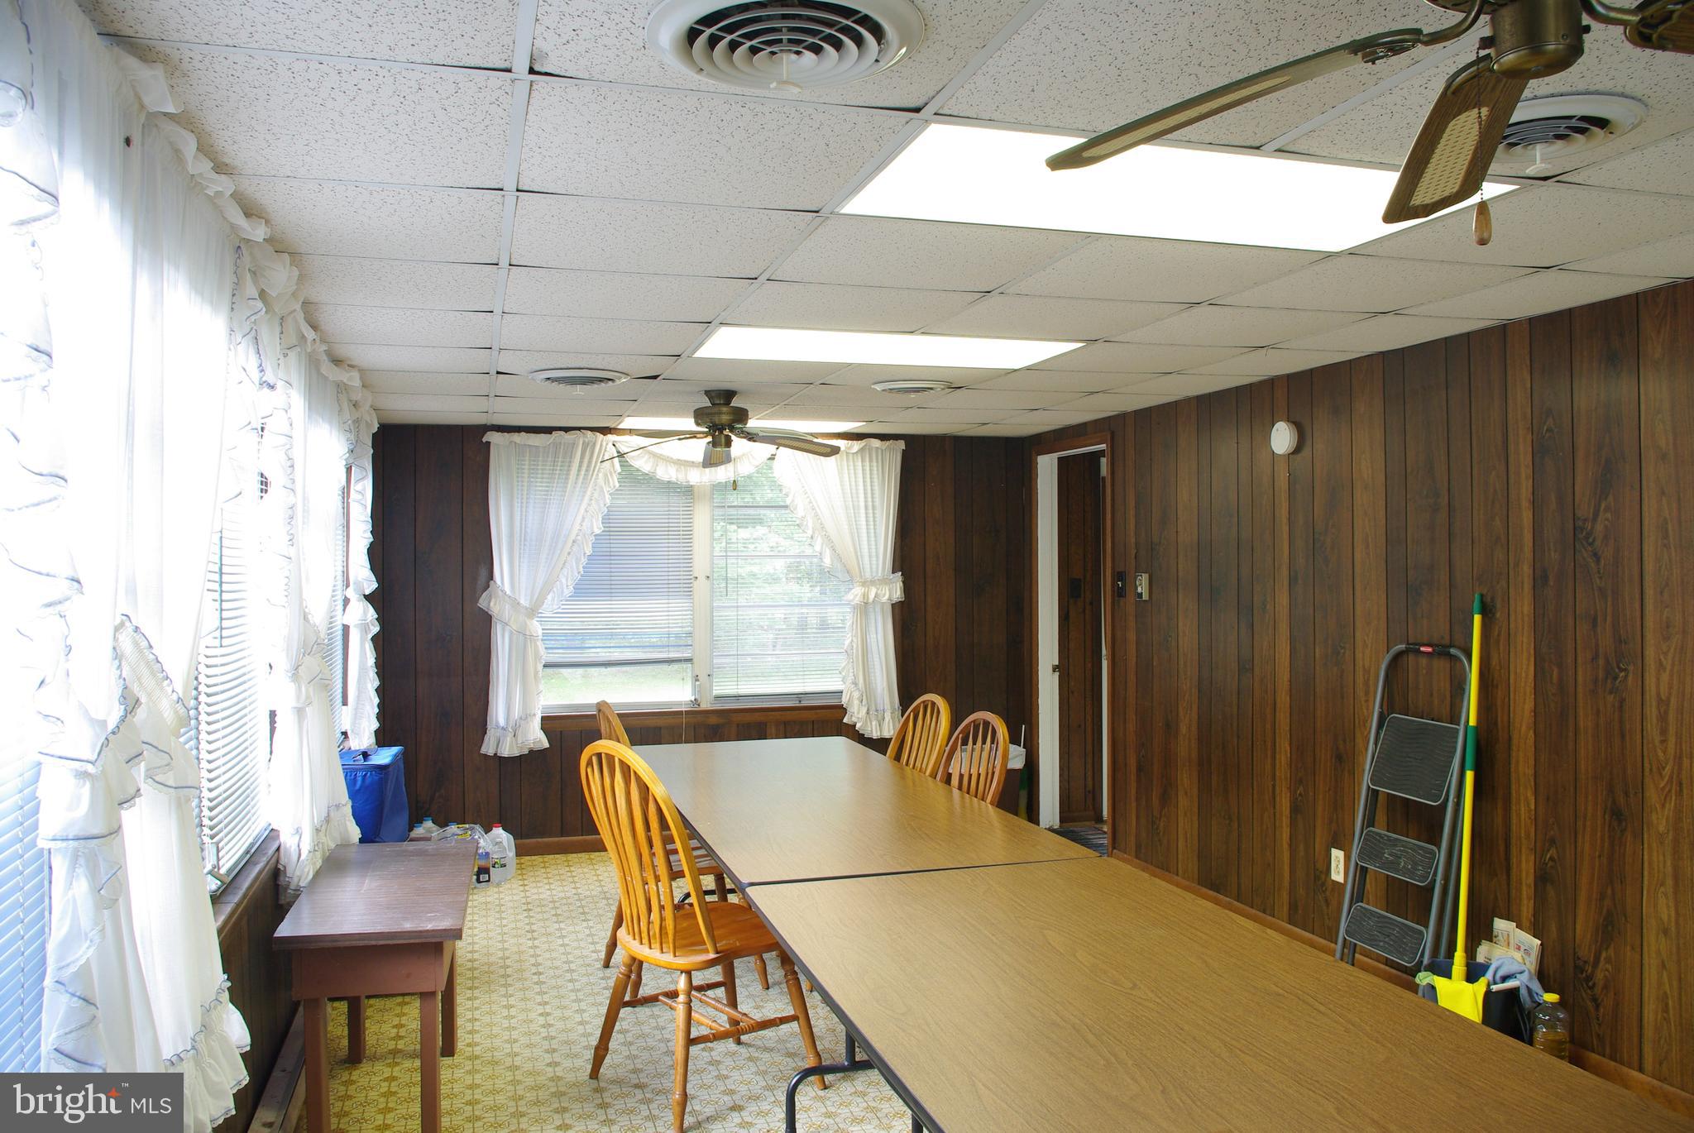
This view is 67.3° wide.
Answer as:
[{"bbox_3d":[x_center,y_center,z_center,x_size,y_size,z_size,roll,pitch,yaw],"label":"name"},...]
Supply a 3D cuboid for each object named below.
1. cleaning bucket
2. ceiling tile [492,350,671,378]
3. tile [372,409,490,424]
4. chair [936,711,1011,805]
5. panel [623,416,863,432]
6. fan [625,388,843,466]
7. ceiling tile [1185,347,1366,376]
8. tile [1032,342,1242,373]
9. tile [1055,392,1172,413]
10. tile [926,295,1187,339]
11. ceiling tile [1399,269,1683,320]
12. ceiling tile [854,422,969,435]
[{"bbox_3d":[1.820,1.340,3.680,0.290,0.275,0.300,0,0,-16],"label":"cleaning bucket"},{"bbox_3d":[-0.924,-0.715,4.487,0.609,0.020,0.589,0,0,-16],"label":"ceiling tile"},{"bbox_3d":[-1.993,-0.705,5.982,0.580,0.020,0.535,-1,0,-16],"label":"tile"},{"bbox_3d":[0.190,0.977,4.050,0.560,0.985,0.460,0,0,-19],"label":"chair"},{"bbox_3d":[-0.523,-0.727,6.411,1.214,0.030,0.544,-1,0,-16],"label":"panel"},{"bbox_3d":[-0.504,-0.561,5.142,1.040,0.300,1.040,-1,0,-16],"label":"fan"},{"bbox_3d":[1.527,-0.738,4.567,0.431,0.020,0.585,-1,0,-16],"label":"ceiling tile"},{"bbox_3d":[1.029,-0.738,4.467,0.615,0.022,0.603,-1,0,-16],"label":"tile"},{"bbox_3d":[1.195,-0.742,5.761,0.418,0.022,0.603,-1,0,-16],"label":"tile"},{"bbox_3d":[0.600,-0.733,3.719,0.615,0.022,0.603,-1,0,-16],"label":"tile"},{"bbox_3d":[1.863,-0.734,3.448,0.423,0.020,0.589,0,0,-16],"label":"ceiling tile"},{"bbox_3d":[0.362,-0.731,6.676,0.607,0.020,0.556,-1,0,-16],"label":"ceiling tile"}]

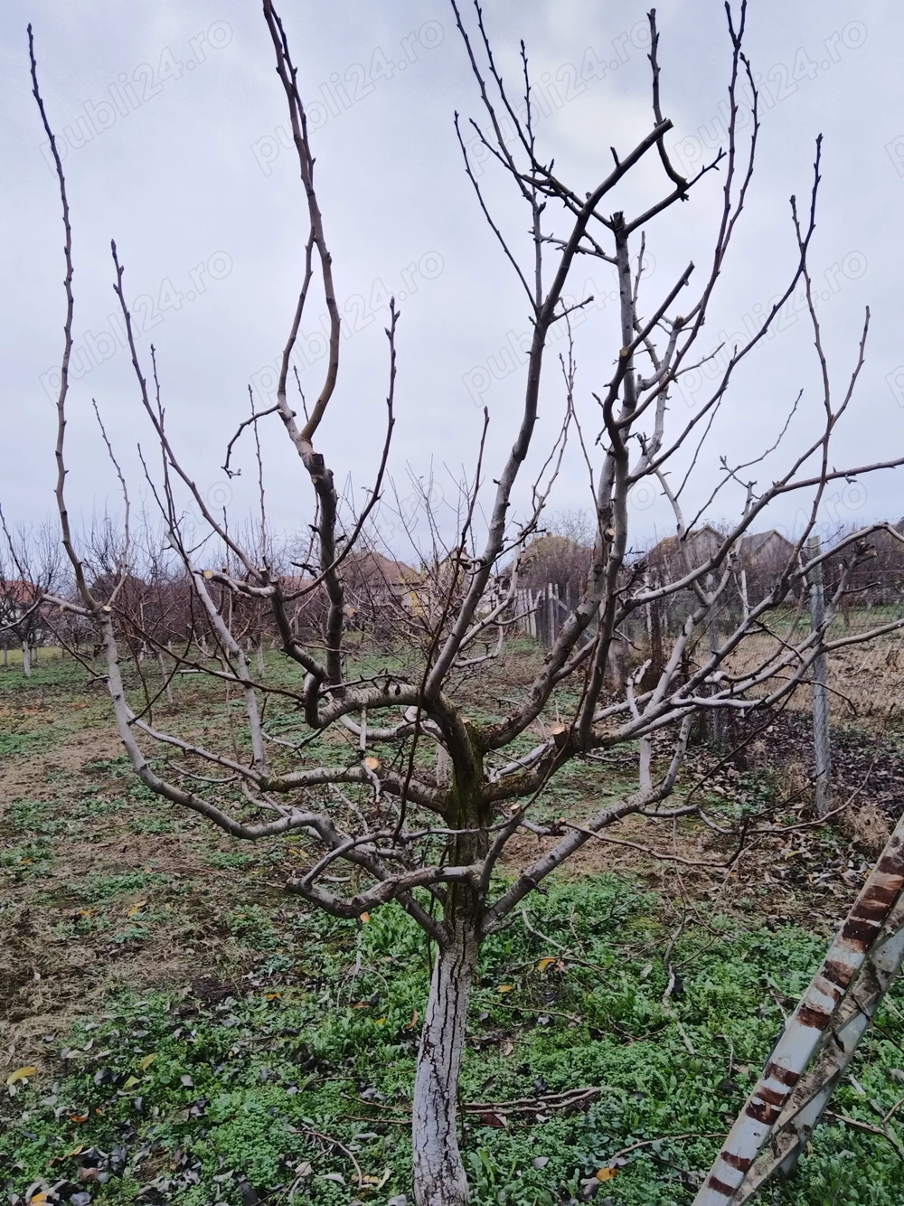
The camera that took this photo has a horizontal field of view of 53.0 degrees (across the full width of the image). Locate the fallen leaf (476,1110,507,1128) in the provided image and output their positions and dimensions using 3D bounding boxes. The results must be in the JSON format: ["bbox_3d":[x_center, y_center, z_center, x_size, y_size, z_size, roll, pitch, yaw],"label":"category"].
[{"bbox_3d":[0.109,1.438,2.520,0.085,0.026,0.055,0,0,5],"label":"fallen leaf"}]

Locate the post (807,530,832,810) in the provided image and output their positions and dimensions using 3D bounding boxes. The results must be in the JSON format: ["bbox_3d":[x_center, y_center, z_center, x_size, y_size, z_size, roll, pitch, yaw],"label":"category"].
[{"bbox_3d":[2.574,0.491,6.370,0.090,1.974,0.090,-2,-1,7],"label":"post"}]

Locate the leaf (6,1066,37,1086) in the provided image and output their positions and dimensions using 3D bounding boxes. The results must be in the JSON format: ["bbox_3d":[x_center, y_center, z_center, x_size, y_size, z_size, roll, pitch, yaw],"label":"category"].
[{"bbox_3d":[-1.297,1.426,2.730,0.095,0.022,0.045,0,0,-28],"label":"leaf"}]

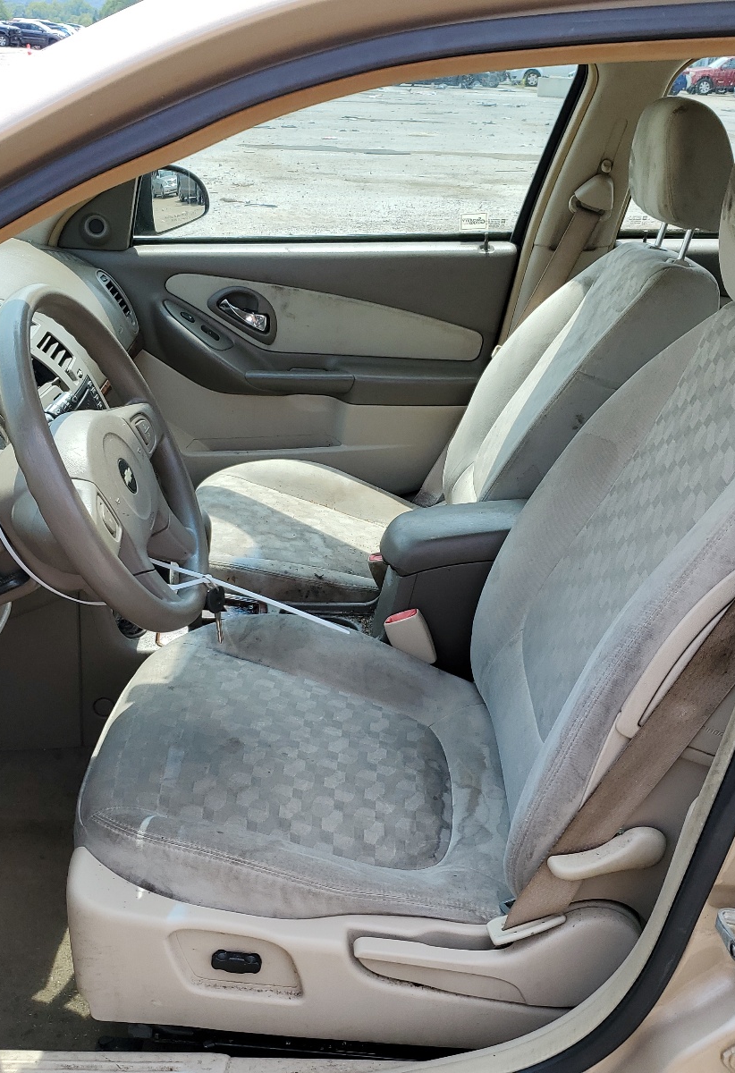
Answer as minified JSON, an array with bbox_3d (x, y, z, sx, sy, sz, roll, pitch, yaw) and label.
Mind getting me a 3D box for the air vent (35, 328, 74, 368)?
[{"bbox_3d":[-0.457,-0.268,1.554,0.030,0.054,0.077,-32,22,13],"label":"air vent"}]

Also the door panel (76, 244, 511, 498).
[{"bbox_3d":[-0.174,-0.322,2.168,0.930,0.530,0.120,2,25,-2],"label":"door panel"}]

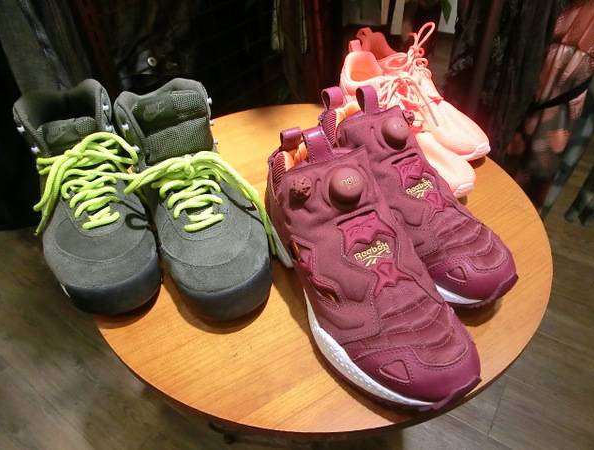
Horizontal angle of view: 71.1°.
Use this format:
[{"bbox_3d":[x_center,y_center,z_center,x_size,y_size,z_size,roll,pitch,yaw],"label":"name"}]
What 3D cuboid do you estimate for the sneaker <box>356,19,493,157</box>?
[{"bbox_3d":[0.186,-0.209,0.654,0.095,0.122,0.284,-21,46,-20],"label":"sneaker"}]

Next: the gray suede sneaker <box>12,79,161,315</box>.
[{"bbox_3d":[-0.236,-0.048,0.468,0.112,0.150,0.290,-17,45,-17],"label":"gray suede sneaker"}]

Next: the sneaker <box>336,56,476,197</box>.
[{"bbox_3d":[0.150,-0.156,0.598,0.095,0.120,0.284,-18,45,-17],"label":"sneaker"}]

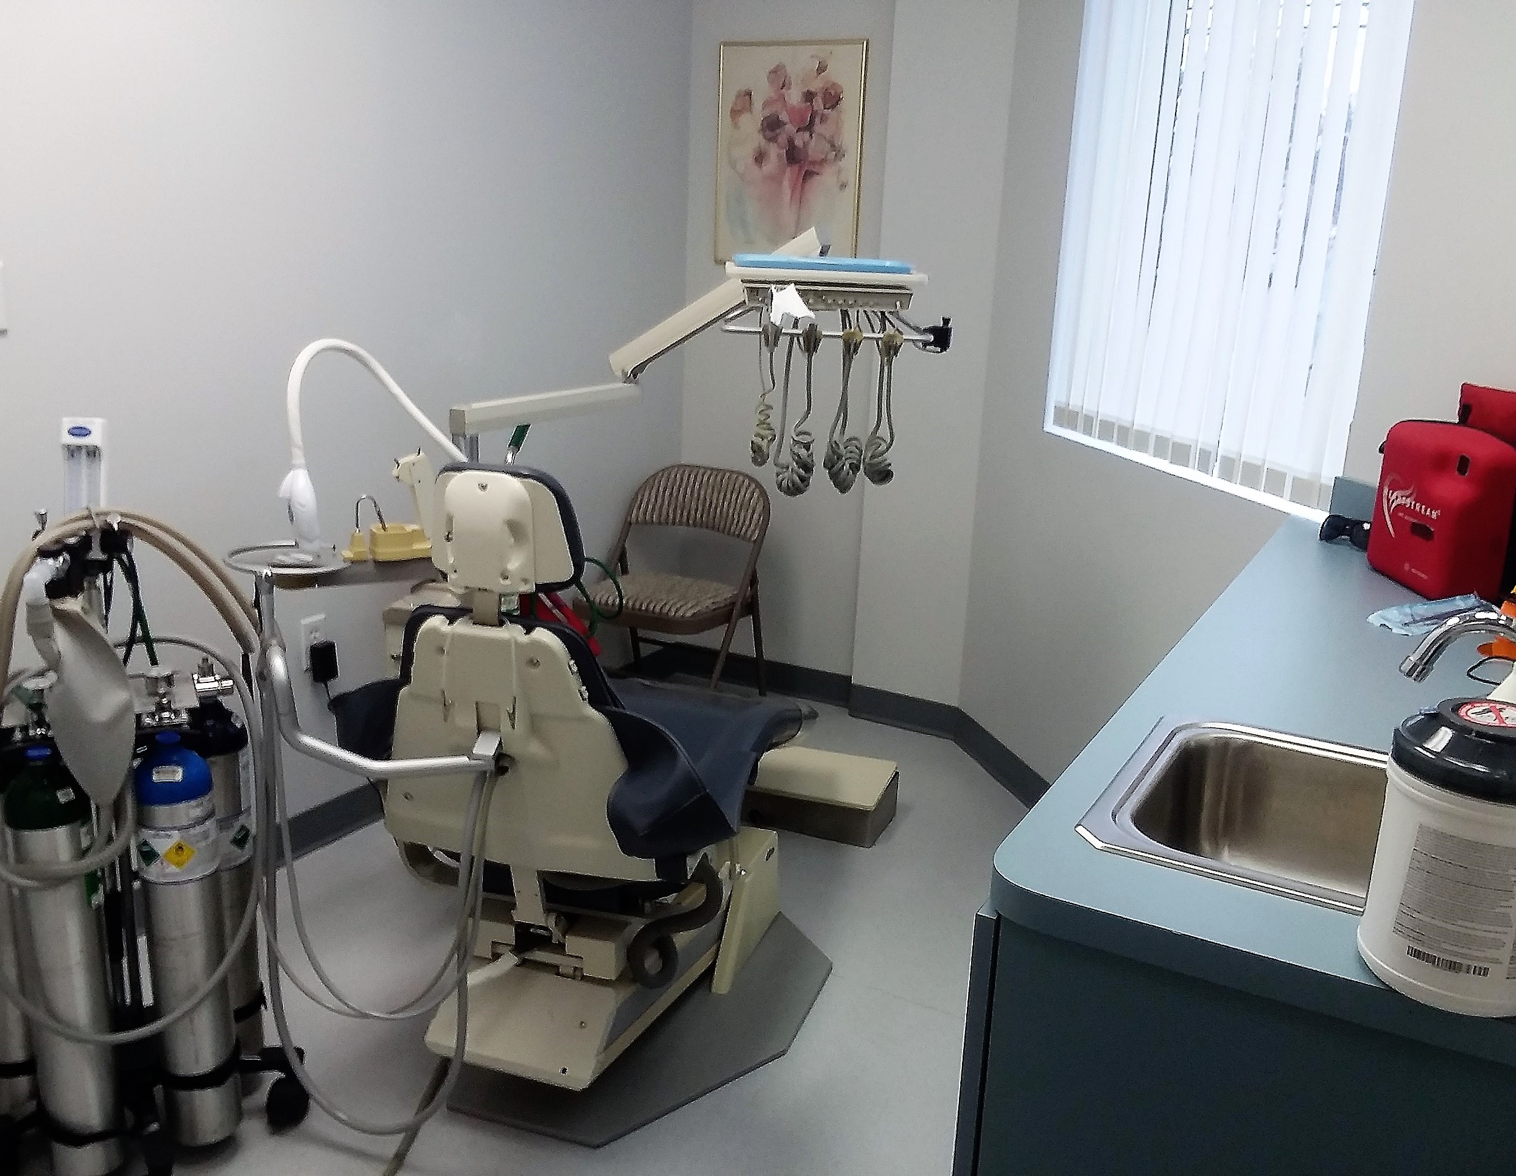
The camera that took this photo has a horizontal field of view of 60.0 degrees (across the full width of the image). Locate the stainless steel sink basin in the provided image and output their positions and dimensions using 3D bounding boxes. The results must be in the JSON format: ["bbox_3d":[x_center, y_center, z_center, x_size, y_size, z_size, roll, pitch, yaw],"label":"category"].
[{"bbox_3d":[0.533,0.284,1.260,0.381,0.155,0.381,11,18,28],"label":"stainless steel sink basin"}]

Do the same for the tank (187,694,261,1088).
[{"bbox_3d":[-0.887,0.499,2.165,0.112,0.679,0.112,2,16,0],"label":"tank"}]

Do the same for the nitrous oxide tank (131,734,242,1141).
[{"bbox_3d":[-0.881,0.537,2.030,0.112,0.682,0.112,2,16,0],"label":"nitrous oxide tank"}]

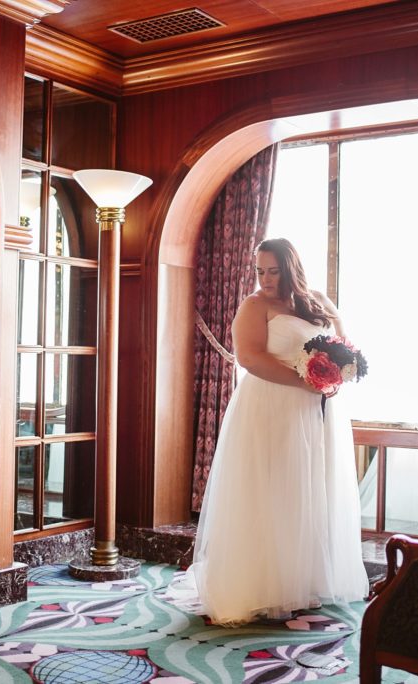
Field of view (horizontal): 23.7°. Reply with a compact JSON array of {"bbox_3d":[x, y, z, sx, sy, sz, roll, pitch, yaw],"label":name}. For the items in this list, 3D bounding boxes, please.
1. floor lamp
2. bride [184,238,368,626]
[{"bbox_3d":[-0.517,0.166,5.119,0.410,2.040,0.410,1,-1,0],"label":"floor lamp"},{"bbox_3d":[0.337,0.360,4.602,0.800,1.667,0.860,2,-1,-38],"label":"bride"}]

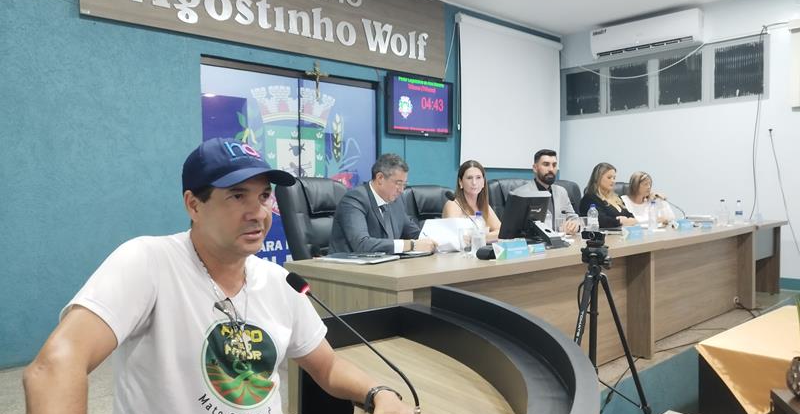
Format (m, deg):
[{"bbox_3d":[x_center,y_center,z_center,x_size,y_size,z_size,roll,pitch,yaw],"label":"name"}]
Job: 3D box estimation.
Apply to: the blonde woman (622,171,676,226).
[{"bbox_3d":[2.392,0.295,5.294,0.480,1.250,0.690,-2,3,-42],"label":"blonde woman"}]

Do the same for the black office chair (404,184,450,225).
[{"bbox_3d":[0.424,0.415,3.807,0.630,1.120,0.670,-2,3,-42],"label":"black office chair"}]

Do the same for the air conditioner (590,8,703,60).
[{"bbox_3d":[2.988,-2.083,6.781,0.230,0.360,1.280,-2,3,-42],"label":"air conditioner"}]

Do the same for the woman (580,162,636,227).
[{"bbox_3d":[1.881,0.275,4.874,0.480,1.310,0.690,-2,3,-42],"label":"woman"}]

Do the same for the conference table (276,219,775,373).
[{"bbox_3d":[1.676,0.574,4.106,5.156,0.741,0.741,-2,2,-41],"label":"conference table"}]

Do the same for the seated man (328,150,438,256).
[{"bbox_3d":[-0.041,0.352,3.023,0.760,1.280,0.580,1,2,43],"label":"seated man"}]

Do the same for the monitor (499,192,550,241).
[{"bbox_3d":[0.772,0.066,3.572,0.420,0.330,0.175,-2,3,-42],"label":"monitor"}]

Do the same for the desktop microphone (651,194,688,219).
[{"bbox_3d":[2.418,0.024,4.910,0.130,0.290,0.300,-2,2,-41],"label":"desktop microphone"}]

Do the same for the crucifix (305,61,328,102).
[{"bbox_3d":[-0.740,-1.127,4.981,0.240,0.355,0.035,-2,2,-41],"label":"crucifix"}]

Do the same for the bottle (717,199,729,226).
[{"bbox_3d":[3.040,0.052,5.238,0.070,0.236,0.070,-2,3,-42],"label":"bottle"}]

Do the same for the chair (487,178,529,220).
[{"bbox_3d":[1.060,0.367,4.350,0.660,1.156,0.700,-2,2,-41],"label":"chair"}]

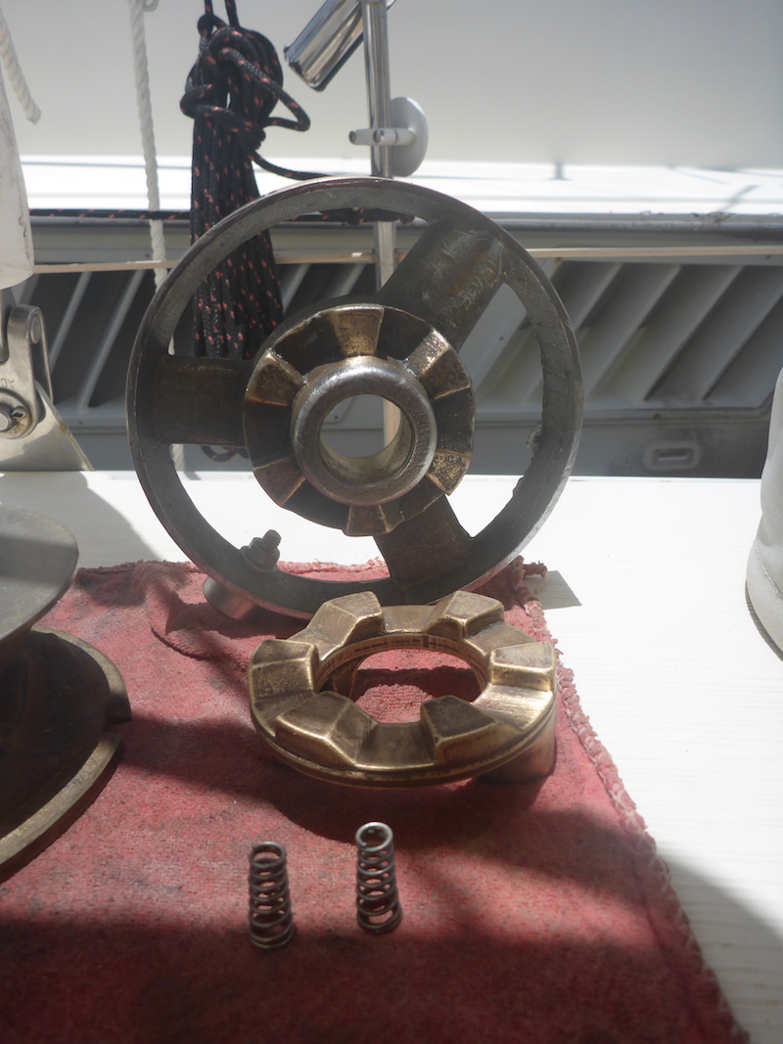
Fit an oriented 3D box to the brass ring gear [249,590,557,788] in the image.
[{"bbox_3d":[0.004,0.054,0.245,0.089,0.039,0.089,-3,21,0],"label":"brass ring gear"}]

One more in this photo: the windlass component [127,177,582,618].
[{"bbox_3d":[-0.012,-0.042,0.371,0.204,0.204,0.045,-4,22,-5],"label":"windlass component"}]

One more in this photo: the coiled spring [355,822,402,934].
[{"bbox_3d":[-0.004,0.102,0.242,0.012,0.030,0.012,-3,21,1],"label":"coiled spring"}]

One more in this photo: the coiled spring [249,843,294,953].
[{"bbox_3d":[-0.034,0.106,0.239,0.012,0.030,0.012,0,21,0],"label":"coiled spring"}]

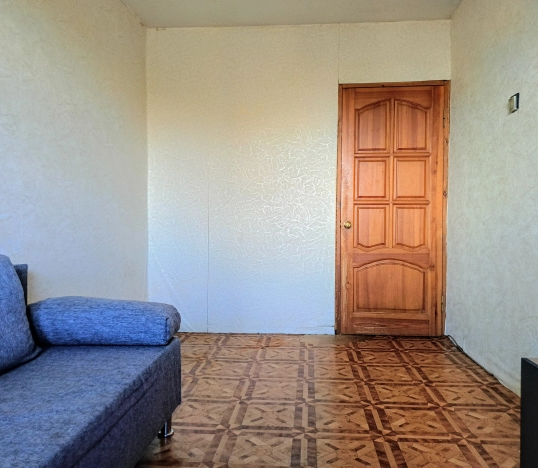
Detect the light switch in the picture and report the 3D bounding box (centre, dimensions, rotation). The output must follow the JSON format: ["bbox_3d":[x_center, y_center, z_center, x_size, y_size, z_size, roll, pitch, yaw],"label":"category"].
[{"bbox_3d":[1.330,-0.713,2.353,0.026,0.085,0.083,0,1,5],"label":"light switch"}]

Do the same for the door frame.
[{"bbox_3d":[0.992,-0.195,3.505,0.880,2.040,0.100,0,1,5],"label":"door frame"}]

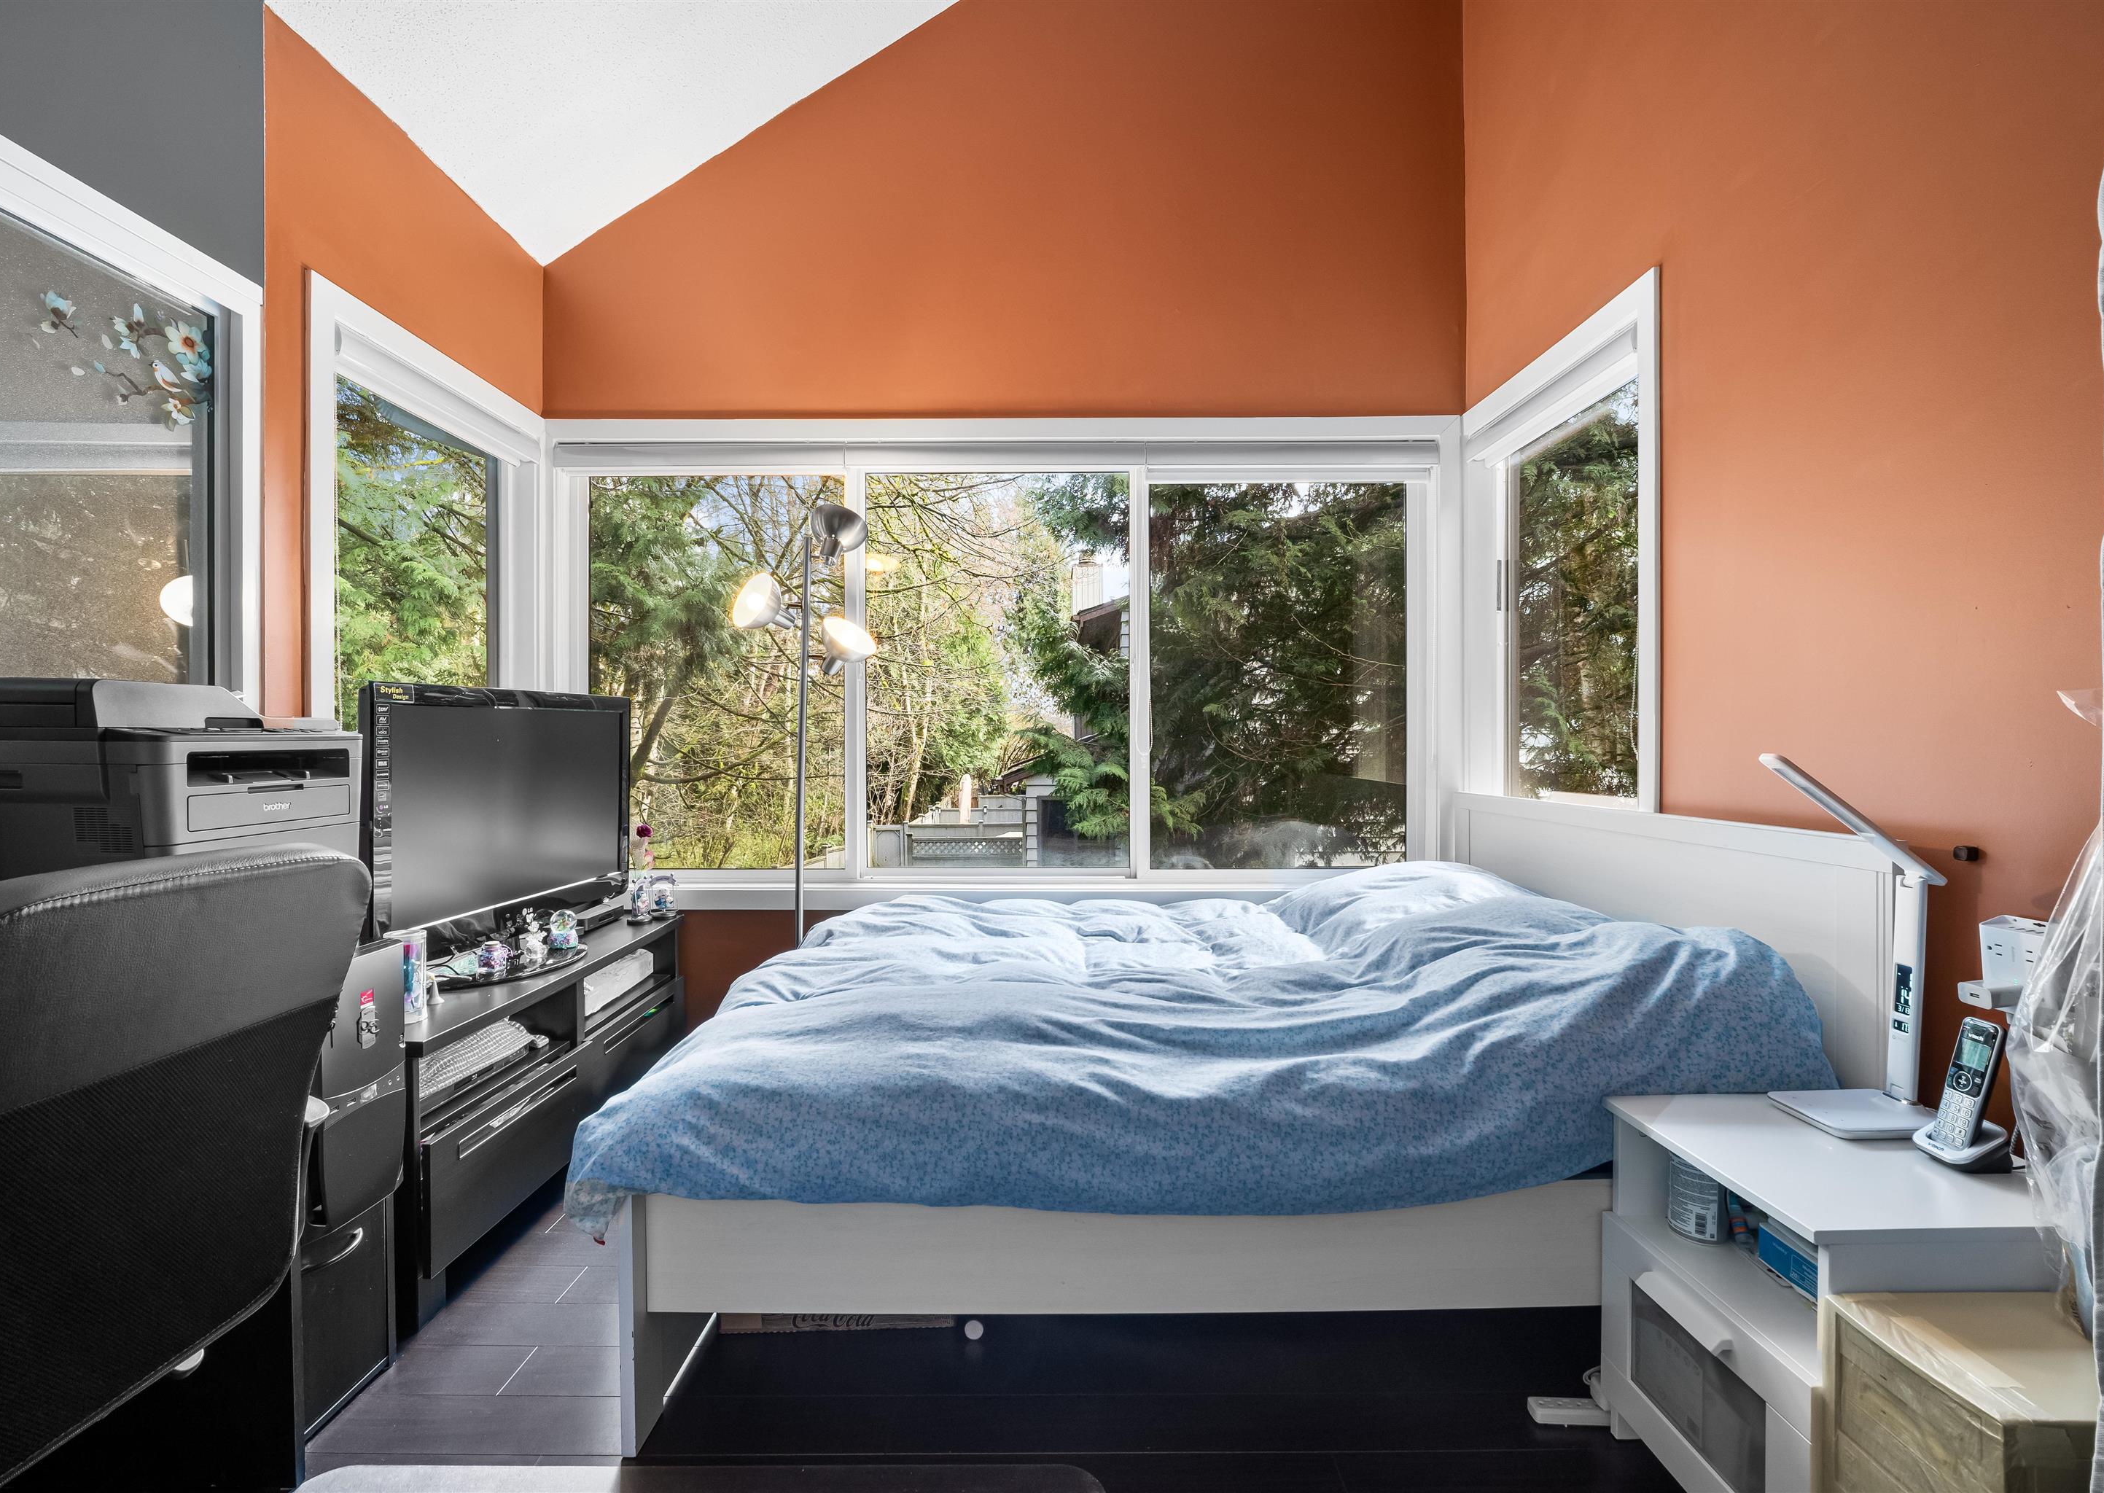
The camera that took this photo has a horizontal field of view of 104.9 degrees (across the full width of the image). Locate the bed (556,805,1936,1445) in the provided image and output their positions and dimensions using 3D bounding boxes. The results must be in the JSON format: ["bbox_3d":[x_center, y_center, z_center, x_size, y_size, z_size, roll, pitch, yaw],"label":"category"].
[{"bbox_3d":[0.332,0.636,1.969,2.034,0.974,1.387,0,0,0],"label":"bed"}]

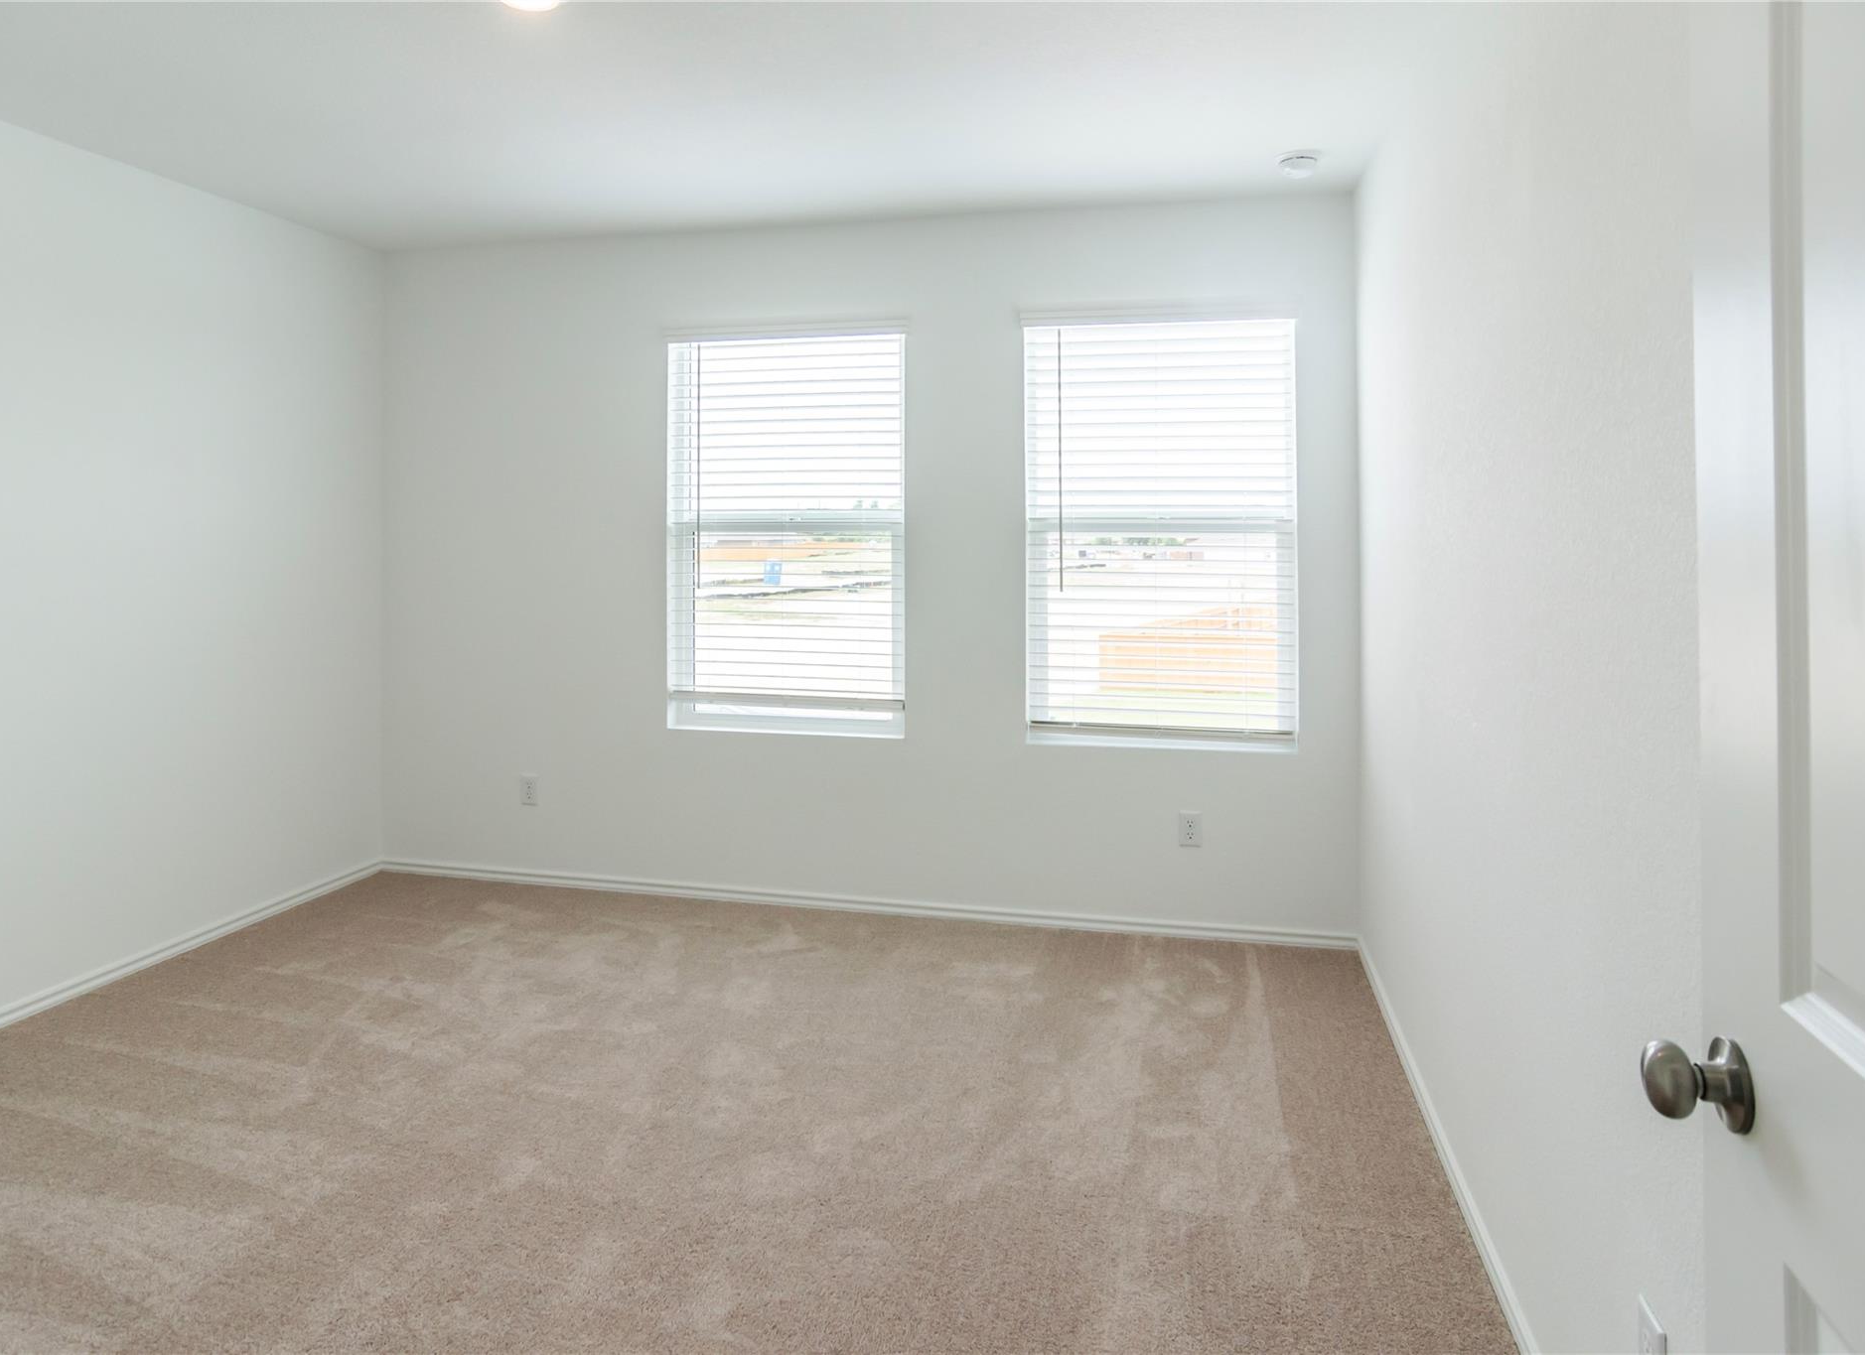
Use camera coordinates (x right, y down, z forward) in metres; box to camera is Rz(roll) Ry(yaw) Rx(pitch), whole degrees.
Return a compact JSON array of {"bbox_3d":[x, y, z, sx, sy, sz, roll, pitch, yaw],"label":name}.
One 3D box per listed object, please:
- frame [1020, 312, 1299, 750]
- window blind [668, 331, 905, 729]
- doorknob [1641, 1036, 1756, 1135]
[{"bbox_3d":[0.765,-0.483,3.470,0.900,1.440,0.100,1,5,11],"label":"frame"},{"bbox_3d":[-0.537,-0.534,3.735,0.880,1.390,0.060,1,5,11],"label":"window blind"},{"bbox_3d":[0.632,0.336,0.840,0.063,0.067,0.067,1,5,13],"label":"doorknob"}]

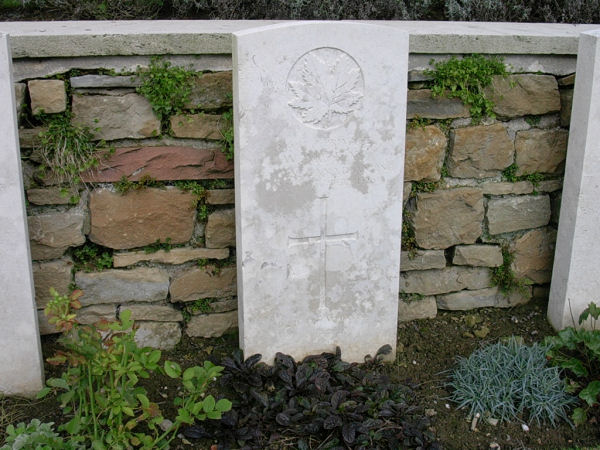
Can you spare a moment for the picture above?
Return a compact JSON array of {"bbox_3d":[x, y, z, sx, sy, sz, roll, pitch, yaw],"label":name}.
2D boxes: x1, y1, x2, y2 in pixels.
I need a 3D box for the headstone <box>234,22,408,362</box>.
[{"bbox_3d":[0.046,-0.055,1.838,0.381,0.815,0.077,-3,17,-11],"label":"headstone"}]

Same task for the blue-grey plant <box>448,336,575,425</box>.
[{"bbox_3d":[0.477,0.330,1.779,0.280,0.115,0.260,0,17,0],"label":"blue-grey plant"}]

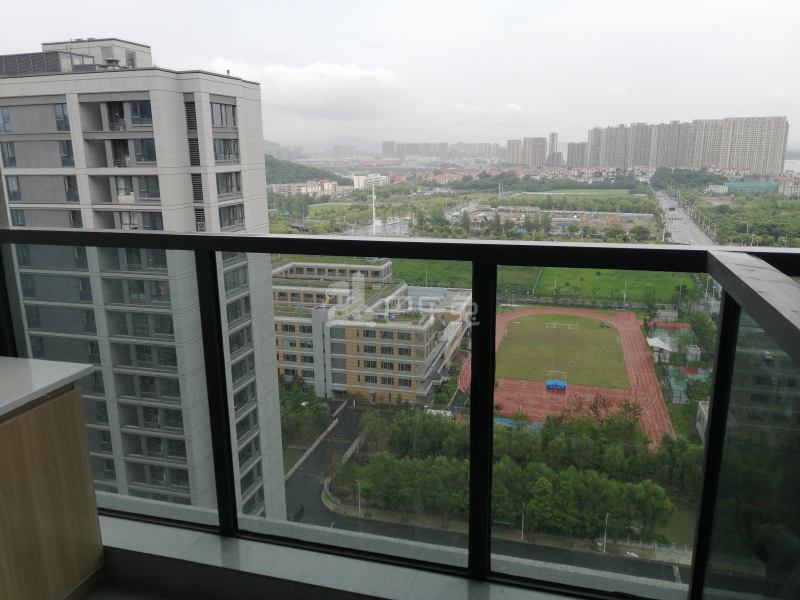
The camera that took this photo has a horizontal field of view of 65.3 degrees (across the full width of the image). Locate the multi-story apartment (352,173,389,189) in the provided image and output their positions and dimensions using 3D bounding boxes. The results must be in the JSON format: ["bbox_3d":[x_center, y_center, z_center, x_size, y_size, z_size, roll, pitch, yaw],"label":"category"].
[{"bbox_3d":[-40.890,-170.802,915.114,15.500,23.000,78.000,5,14,24],"label":"multi-story apartment"}]

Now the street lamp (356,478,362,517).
[{"bbox_3d":[-7.271,34.534,107.784,0.300,7.100,1.200,7,15,32],"label":"street lamp"}]

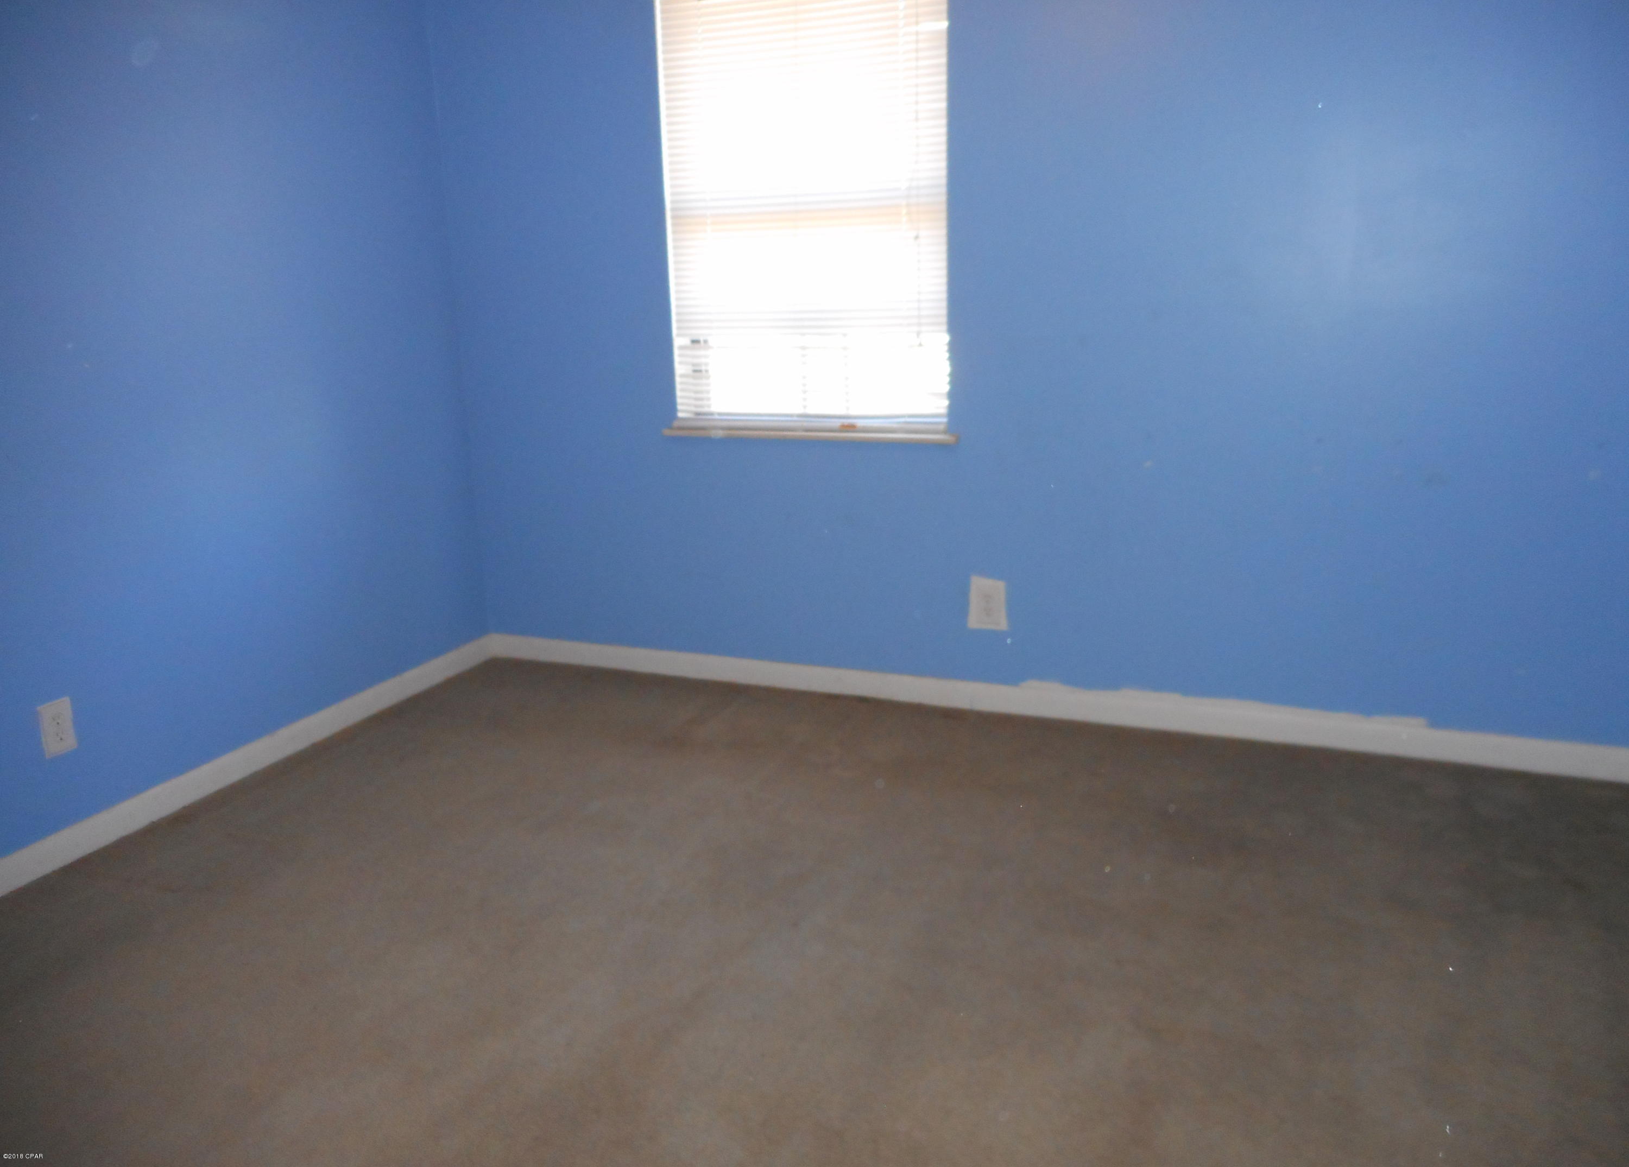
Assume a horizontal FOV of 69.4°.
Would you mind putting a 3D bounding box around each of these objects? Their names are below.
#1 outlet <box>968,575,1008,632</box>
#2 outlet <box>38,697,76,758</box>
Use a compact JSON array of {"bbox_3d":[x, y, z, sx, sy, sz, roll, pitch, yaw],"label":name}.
[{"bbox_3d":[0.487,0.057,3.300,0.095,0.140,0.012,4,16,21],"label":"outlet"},{"bbox_3d":[-1.653,0.315,2.569,0.012,0.119,0.073,4,16,21],"label":"outlet"}]

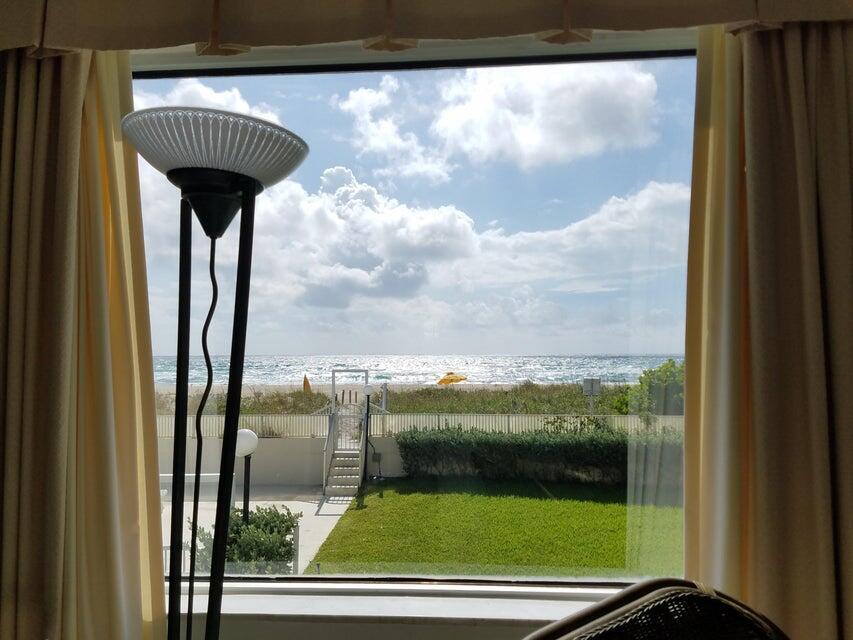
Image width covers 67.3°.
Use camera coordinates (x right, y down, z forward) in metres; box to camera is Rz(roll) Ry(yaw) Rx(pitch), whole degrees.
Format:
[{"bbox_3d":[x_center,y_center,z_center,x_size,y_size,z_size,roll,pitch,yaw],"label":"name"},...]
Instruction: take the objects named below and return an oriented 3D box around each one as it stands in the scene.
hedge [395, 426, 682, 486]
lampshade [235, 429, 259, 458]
[{"bbox_3d":[3.200,3.630,17.400,8.000,1.400,1.200,0,-3,4],"label":"hedge"},{"bbox_3d":[-1.965,1.327,6.900,0.320,0.310,0.320,0,-3,0],"label":"lampshade"}]

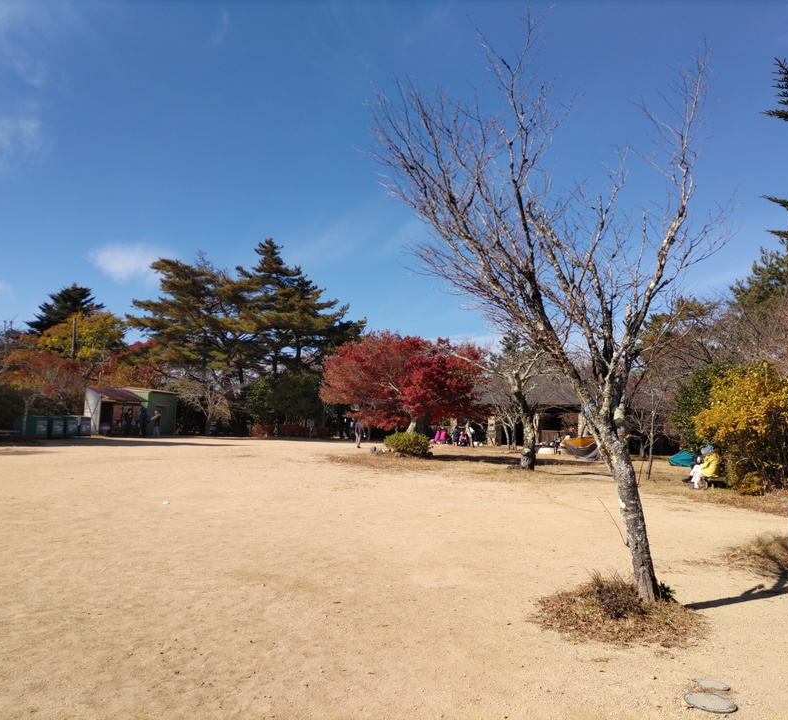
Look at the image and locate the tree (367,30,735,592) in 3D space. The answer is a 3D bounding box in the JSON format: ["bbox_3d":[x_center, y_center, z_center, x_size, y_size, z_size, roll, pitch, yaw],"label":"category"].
[{"bbox_3d":[1.509,-0.598,7.000,3.400,5.726,3.200,1,-5,0],"label":"tree"}]

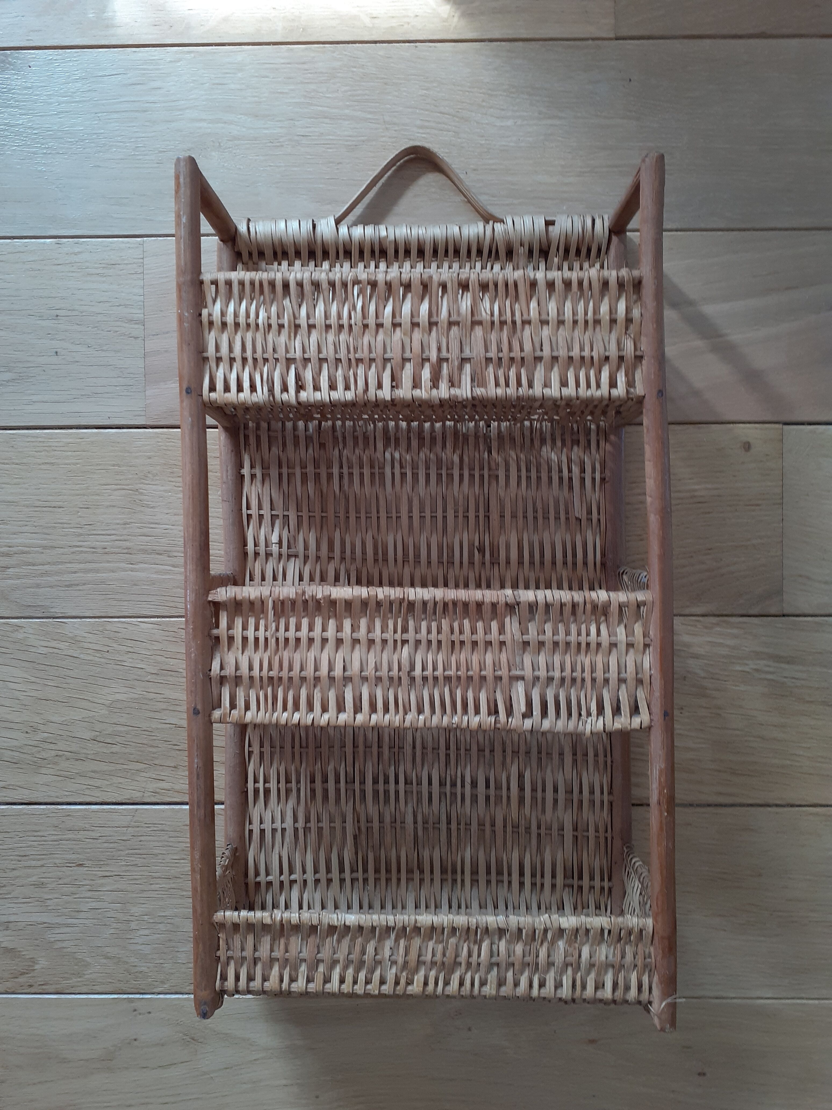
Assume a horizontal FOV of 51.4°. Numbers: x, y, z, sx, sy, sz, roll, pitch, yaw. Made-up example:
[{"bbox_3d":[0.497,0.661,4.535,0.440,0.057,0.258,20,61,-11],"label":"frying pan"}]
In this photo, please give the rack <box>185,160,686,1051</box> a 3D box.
[{"bbox_3d":[0.007,-0.002,0.579,0.299,0.117,0.575,-1,90,1],"label":"rack"}]

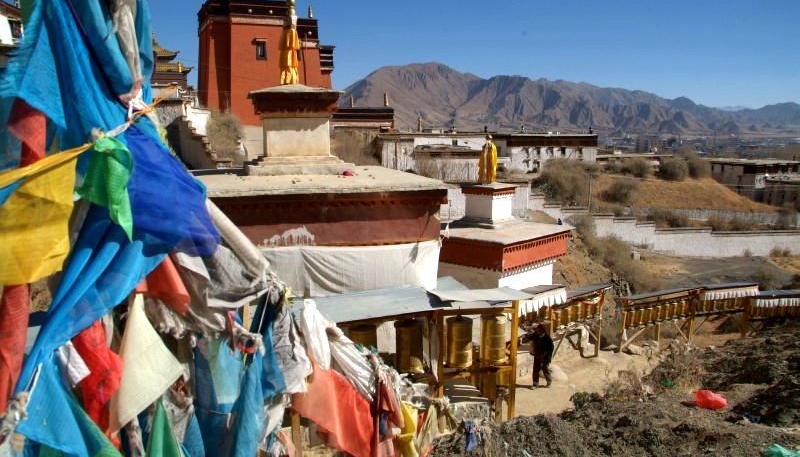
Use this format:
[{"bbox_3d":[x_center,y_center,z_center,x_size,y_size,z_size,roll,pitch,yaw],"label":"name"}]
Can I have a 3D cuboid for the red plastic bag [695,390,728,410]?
[{"bbox_3d":[3.268,1.797,6.300,0.300,0.170,0.230,1,10,0],"label":"red plastic bag"}]

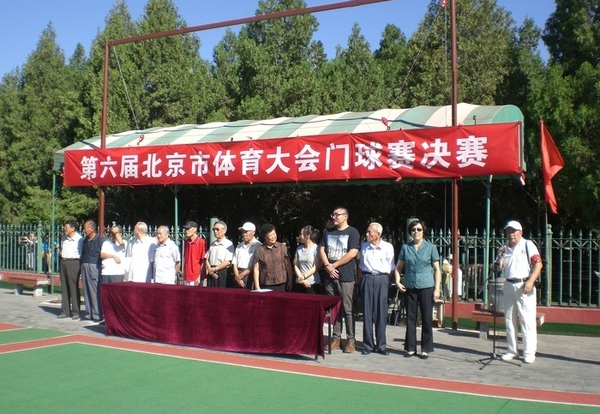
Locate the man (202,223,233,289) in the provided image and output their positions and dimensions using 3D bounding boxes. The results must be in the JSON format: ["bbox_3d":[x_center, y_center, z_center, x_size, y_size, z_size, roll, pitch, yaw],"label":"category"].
[{"bbox_3d":[-1.214,1.041,9.711,0.470,1.670,0.330,-1,-3,27],"label":"man"}]

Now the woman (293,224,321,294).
[{"bbox_3d":[0.097,1.066,9.100,0.400,1.610,0.300,0,-1,23],"label":"woman"}]

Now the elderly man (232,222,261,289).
[{"bbox_3d":[-0.772,1.058,9.461,0.470,1.670,0.330,-1,-3,30],"label":"elderly man"}]

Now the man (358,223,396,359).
[{"bbox_3d":[0.963,1.018,8.211,0.480,1.650,0.300,0,-3,18],"label":"man"}]

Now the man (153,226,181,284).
[{"bbox_3d":[-2.105,1.115,10.312,0.460,1.620,0.310,-1,-3,22],"label":"man"}]

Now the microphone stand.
[{"bbox_3d":[2.368,1.273,7.827,0.460,1.150,0.460,-1,-3,26],"label":"microphone stand"}]

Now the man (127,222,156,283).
[{"bbox_3d":[-2.523,1.057,10.550,0.470,1.650,0.340,0,-1,20],"label":"man"}]

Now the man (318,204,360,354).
[{"bbox_3d":[0.525,0.940,8.650,0.530,1.850,0.370,0,-1,22],"label":"man"}]

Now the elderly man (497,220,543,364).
[{"bbox_3d":[2.672,1.018,8.020,0.530,1.700,0.400,-1,-2,41],"label":"elderly man"}]

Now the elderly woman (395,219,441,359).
[{"bbox_3d":[1.416,0.977,7.941,0.530,1.660,0.310,0,-3,14],"label":"elderly woman"}]

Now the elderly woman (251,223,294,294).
[{"bbox_3d":[-0.384,1.055,9.200,0.520,1.630,0.360,0,-1,0],"label":"elderly woman"}]

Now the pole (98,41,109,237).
[{"bbox_3d":[-4.101,-0.747,13.700,0.110,5.370,0.110,1,-1,28],"label":"pole"}]

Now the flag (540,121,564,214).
[{"bbox_3d":[4.063,-0.636,10.600,0.400,1.500,0.220,0,-1,14],"label":"flag"}]

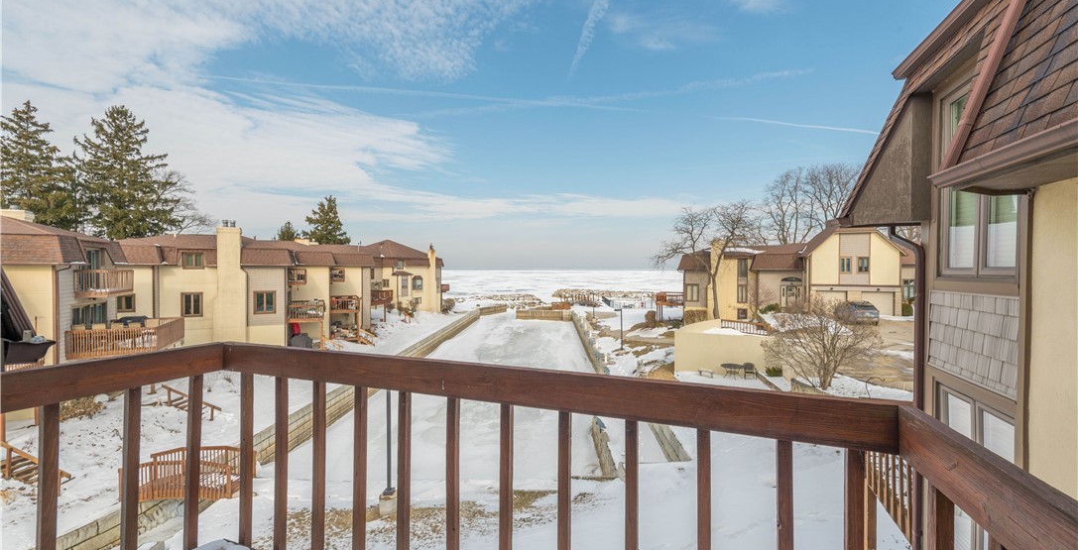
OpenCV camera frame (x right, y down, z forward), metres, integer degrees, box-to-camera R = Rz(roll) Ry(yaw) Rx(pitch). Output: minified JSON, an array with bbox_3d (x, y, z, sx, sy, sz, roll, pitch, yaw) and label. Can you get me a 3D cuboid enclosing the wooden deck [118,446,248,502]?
[{"bbox_3d":[-10.850,6.128,13.032,3.300,1.200,1.350,0,1,-3],"label":"wooden deck"}]

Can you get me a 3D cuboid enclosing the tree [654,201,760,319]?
[{"bbox_3d":[14.500,-0.931,36.291,9.200,10.900,8.000,0,1,0],"label":"tree"}]

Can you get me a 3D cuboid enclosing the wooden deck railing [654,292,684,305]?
[{"bbox_3d":[14.100,2.503,45.037,3.500,1.300,2.500,0,1,19],"label":"wooden deck railing"}]

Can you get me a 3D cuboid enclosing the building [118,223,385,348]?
[{"bbox_3d":[-21.600,1.190,32.819,10.000,8.750,21.000,0,1,6],"label":"building"}]

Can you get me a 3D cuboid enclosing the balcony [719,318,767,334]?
[{"bbox_3d":[15.600,4.013,32.256,3.900,1.080,1.000,0,1,19],"label":"balcony"}]

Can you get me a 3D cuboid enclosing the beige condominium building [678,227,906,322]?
[{"bbox_3d":[23.900,-0.065,42.603,18.800,8.800,10.400,0,1,19],"label":"beige condominium building"}]

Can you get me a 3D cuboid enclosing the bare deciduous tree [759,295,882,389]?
[{"bbox_3d":[12.750,2.975,18.841,5.300,4.250,4.800,0,1,0],"label":"bare deciduous tree"}]

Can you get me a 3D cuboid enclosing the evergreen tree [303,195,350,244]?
[{"bbox_3d":[-32.500,-4.298,63.949,8.000,15.900,8.000,0,1,0],"label":"evergreen tree"}]

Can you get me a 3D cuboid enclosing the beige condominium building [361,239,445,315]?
[{"bbox_3d":[-19.800,0.458,56.011,11.500,10.200,12.000,0,1,20],"label":"beige condominium building"}]

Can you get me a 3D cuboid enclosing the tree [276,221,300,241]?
[{"bbox_3d":[-44.500,-3.081,73.966,6.000,13.200,6.000,0,1,0],"label":"tree"}]

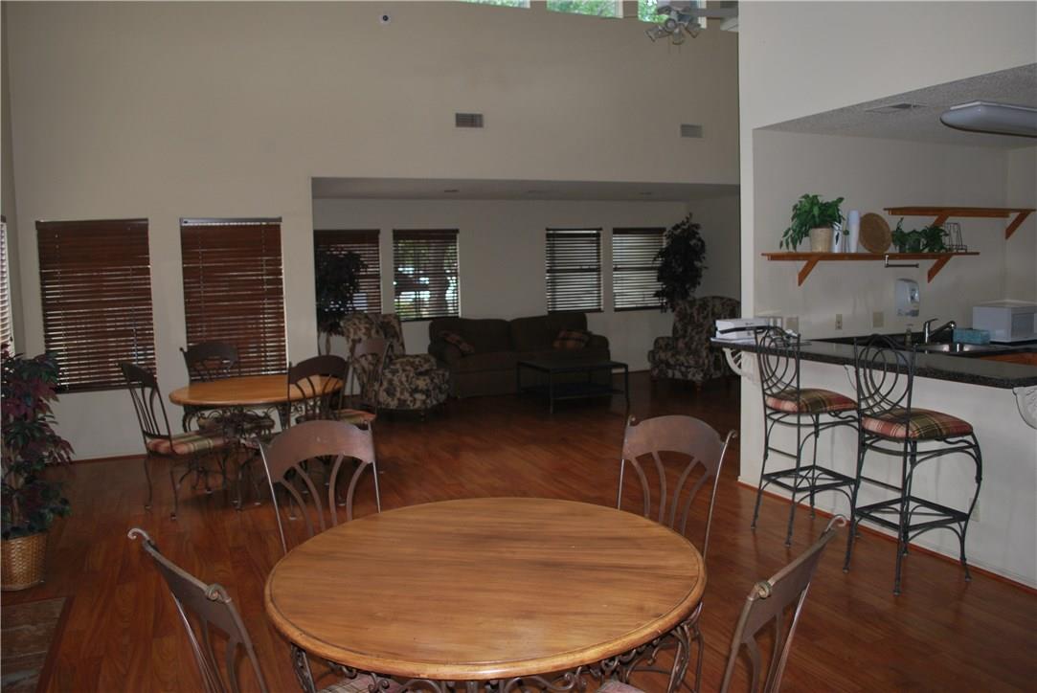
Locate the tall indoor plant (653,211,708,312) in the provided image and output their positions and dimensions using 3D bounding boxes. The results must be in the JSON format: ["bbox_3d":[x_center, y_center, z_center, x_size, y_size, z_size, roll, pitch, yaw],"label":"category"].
[{"bbox_3d":[2.195,-0.694,10.660,0.740,2.220,0.740,-4,6,-23],"label":"tall indoor plant"}]

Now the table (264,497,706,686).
[{"bbox_3d":[-0.087,0.985,2.236,1.230,0.760,1.230,-2,6,0],"label":"table"}]

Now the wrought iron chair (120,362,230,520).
[{"bbox_3d":[-2.294,0.598,5.290,0.460,1.010,0.570,3,8,39],"label":"wrought iron chair"}]

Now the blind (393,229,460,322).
[{"bbox_3d":[-1.173,-0.927,9.970,0.851,1.135,0.070,-4,6,-23],"label":"blind"}]

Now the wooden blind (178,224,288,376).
[{"bbox_3d":[-2.595,-0.435,7.154,0.860,1.460,0.080,-4,6,-24],"label":"wooden blind"}]

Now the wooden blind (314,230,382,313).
[{"bbox_3d":[-2.061,-0.845,9.466,0.860,1.140,0.060,-4,6,-24],"label":"wooden blind"}]

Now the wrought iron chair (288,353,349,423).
[{"bbox_3d":[-1.472,0.581,5.237,0.570,1.010,0.460,4,8,42],"label":"wrought iron chair"}]

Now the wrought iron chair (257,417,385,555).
[{"bbox_3d":[-0.595,0.825,2.822,0.470,1.010,0.580,-6,8,-39],"label":"wrought iron chair"}]

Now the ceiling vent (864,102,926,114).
[{"bbox_3d":[2.252,-1.415,4.649,0.210,0.020,0.260,-4,6,-24],"label":"ceiling vent"}]

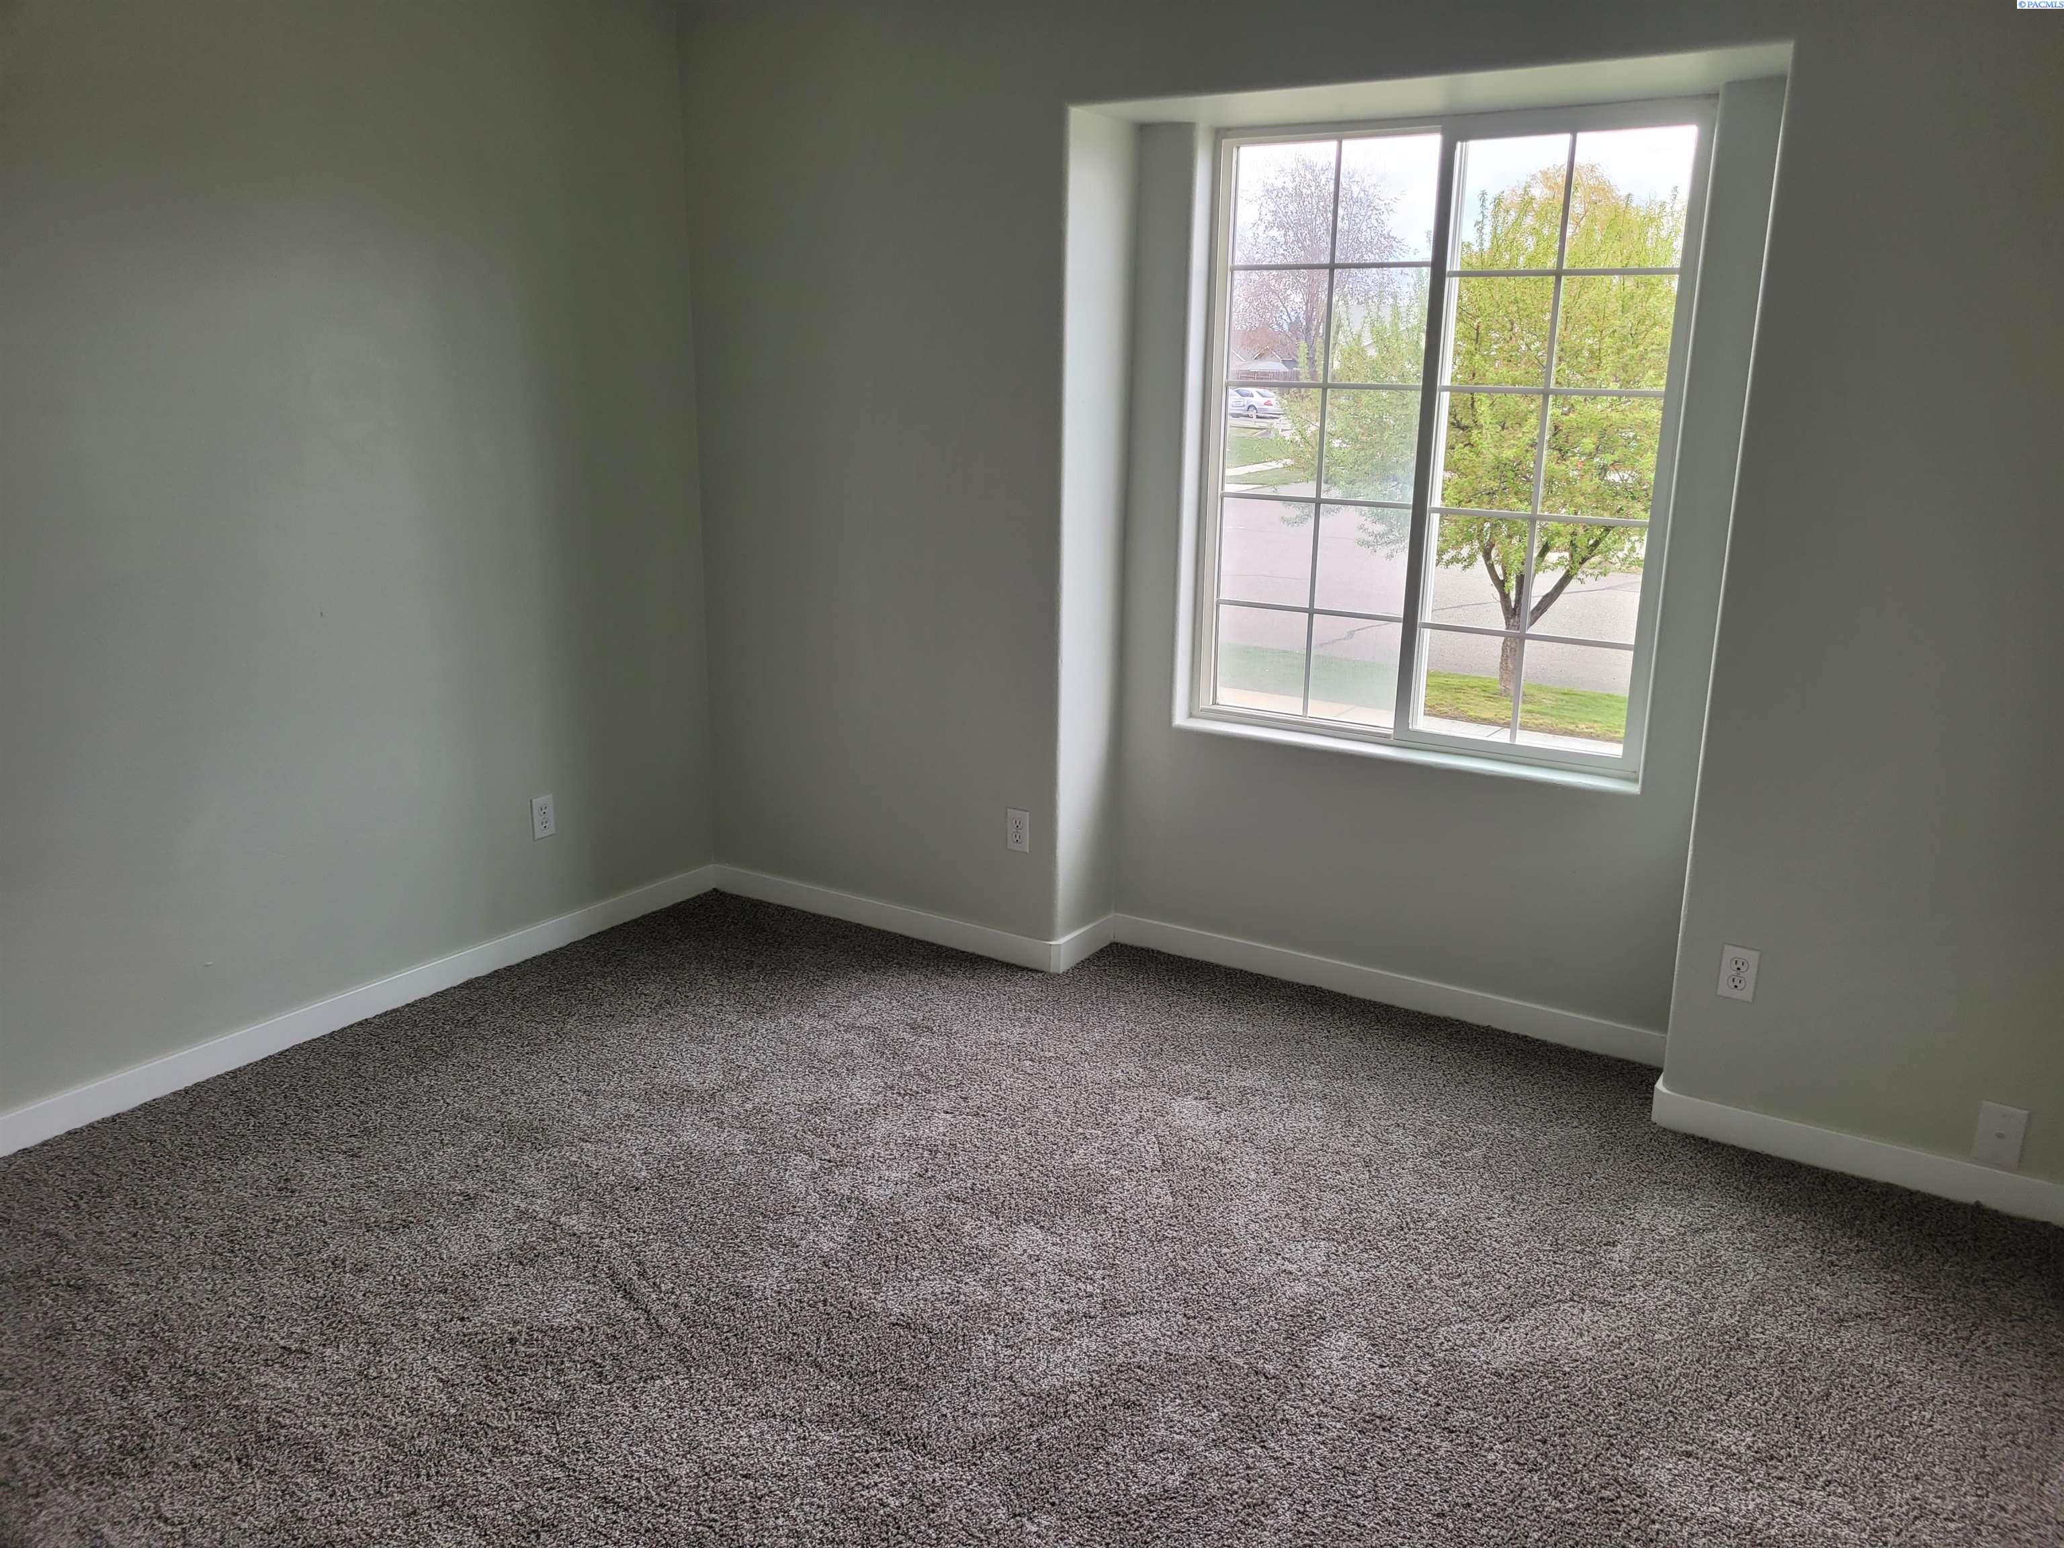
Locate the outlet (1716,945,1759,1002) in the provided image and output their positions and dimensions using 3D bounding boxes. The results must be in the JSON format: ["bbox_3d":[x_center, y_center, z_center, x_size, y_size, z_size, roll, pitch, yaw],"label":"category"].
[{"bbox_3d":[1.487,0.420,3.259,0.070,0.114,0.010,10,17,31],"label":"outlet"}]

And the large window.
[{"bbox_3d":[0.973,-0.818,3.857,1.204,1.534,0.098,10,17,31],"label":"large window"}]

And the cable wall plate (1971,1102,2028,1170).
[{"bbox_3d":[1.910,0.712,3.053,0.077,0.122,0.010,10,17,31],"label":"cable wall plate"}]

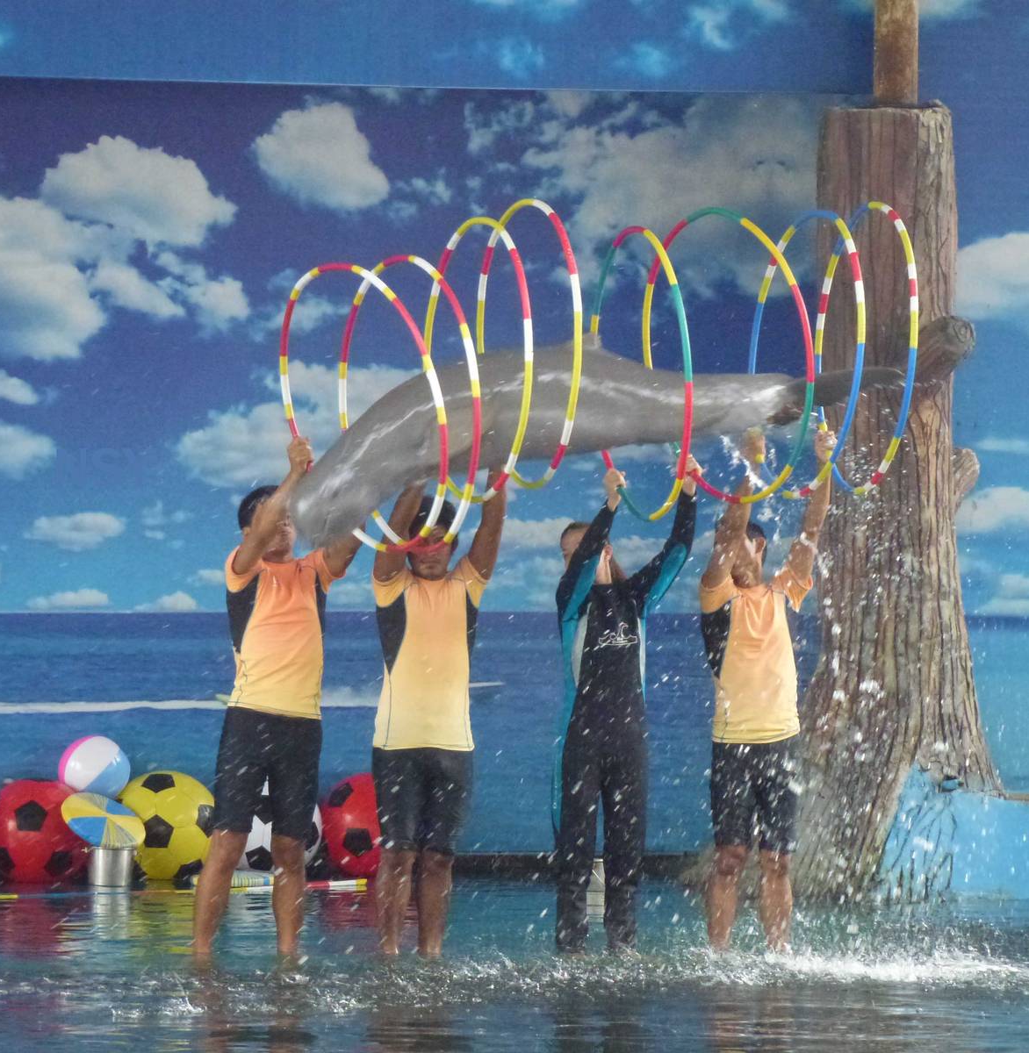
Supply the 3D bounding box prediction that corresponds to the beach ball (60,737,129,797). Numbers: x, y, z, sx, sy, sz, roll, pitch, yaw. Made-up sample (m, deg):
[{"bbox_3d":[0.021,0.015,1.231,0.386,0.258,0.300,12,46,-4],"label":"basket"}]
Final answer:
[{"bbox_3d":[-1.595,0.932,23.900,0.273,0.273,0.273,1,3,0],"label":"beach ball"}]

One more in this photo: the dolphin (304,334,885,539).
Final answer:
[{"bbox_3d":[0.281,-0.292,21.600,2.160,0.600,0.580,-11,5,-13],"label":"dolphin"}]

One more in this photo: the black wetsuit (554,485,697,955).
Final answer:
[{"bbox_3d":[0.385,0.693,22.200,0.480,1.630,0.340,0,0,-22],"label":"black wetsuit"}]

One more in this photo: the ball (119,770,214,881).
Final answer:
[{"bbox_3d":[-1.451,1.247,26.200,0.450,0.455,0.450,0,0,0],"label":"ball"}]

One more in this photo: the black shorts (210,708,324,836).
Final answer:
[{"bbox_3d":[-0.866,0.866,22.000,0.390,0.465,0.280,0,0,-20],"label":"black shorts"}]

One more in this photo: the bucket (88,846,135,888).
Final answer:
[{"bbox_3d":[-1.663,1.409,26.000,0.185,0.170,0.180,0,0,0],"label":"bucket"}]

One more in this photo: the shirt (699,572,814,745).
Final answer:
[{"bbox_3d":[0.850,0.457,22.200,0.400,0.620,0.280,0,0,-22],"label":"shirt"}]

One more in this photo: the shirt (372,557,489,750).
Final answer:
[{"bbox_3d":[-0.294,0.441,21.500,0.370,0.660,0.260,0,3,-12],"label":"shirt"}]

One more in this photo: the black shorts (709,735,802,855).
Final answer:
[{"bbox_3d":[0.841,0.927,22.000,0.320,0.430,0.250,0,3,-12],"label":"black shorts"}]

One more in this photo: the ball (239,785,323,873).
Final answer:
[{"bbox_3d":[-0.931,1.133,24.100,0.391,0.391,0.391,1,3,0],"label":"ball"}]

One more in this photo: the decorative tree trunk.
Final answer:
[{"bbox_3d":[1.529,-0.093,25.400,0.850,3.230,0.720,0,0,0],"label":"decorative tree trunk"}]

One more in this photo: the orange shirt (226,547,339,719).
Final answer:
[{"bbox_3d":[-0.812,0.372,22.000,0.400,0.600,0.280,0,0,-22],"label":"orange shirt"}]

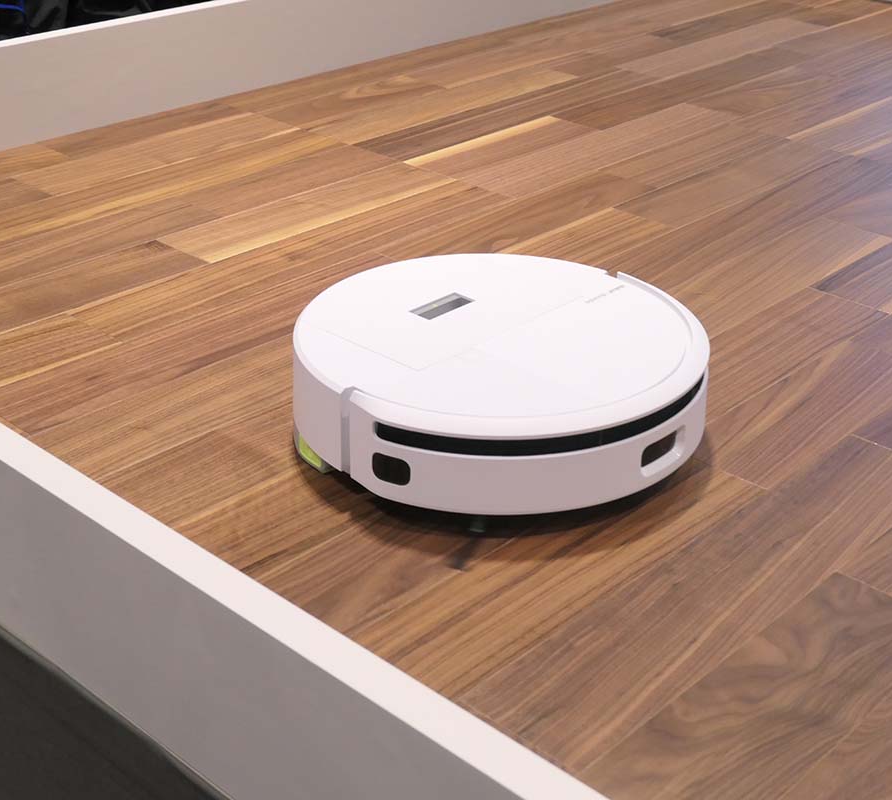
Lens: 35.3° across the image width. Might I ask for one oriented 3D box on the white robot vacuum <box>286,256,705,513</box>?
[{"bbox_3d":[0.044,-0.015,1.228,0.355,0.099,0.355,1,28,-1],"label":"white robot vacuum"}]

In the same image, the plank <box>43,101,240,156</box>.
[{"bbox_3d":[-0.429,-0.385,2.008,0.094,0.012,0.306,25,37,37],"label":"plank"}]

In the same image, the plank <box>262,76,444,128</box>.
[{"bbox_3d":[-0.134,-0.455,2.147,0.101,0.012,0.318,25,37,37],"label":"plank"}]

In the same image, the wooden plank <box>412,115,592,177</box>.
[{"bbox_3d":[0.085,-0.351,1.965,0.101,0.012,0.311,25,37,37],"label":"wooden plank"}]

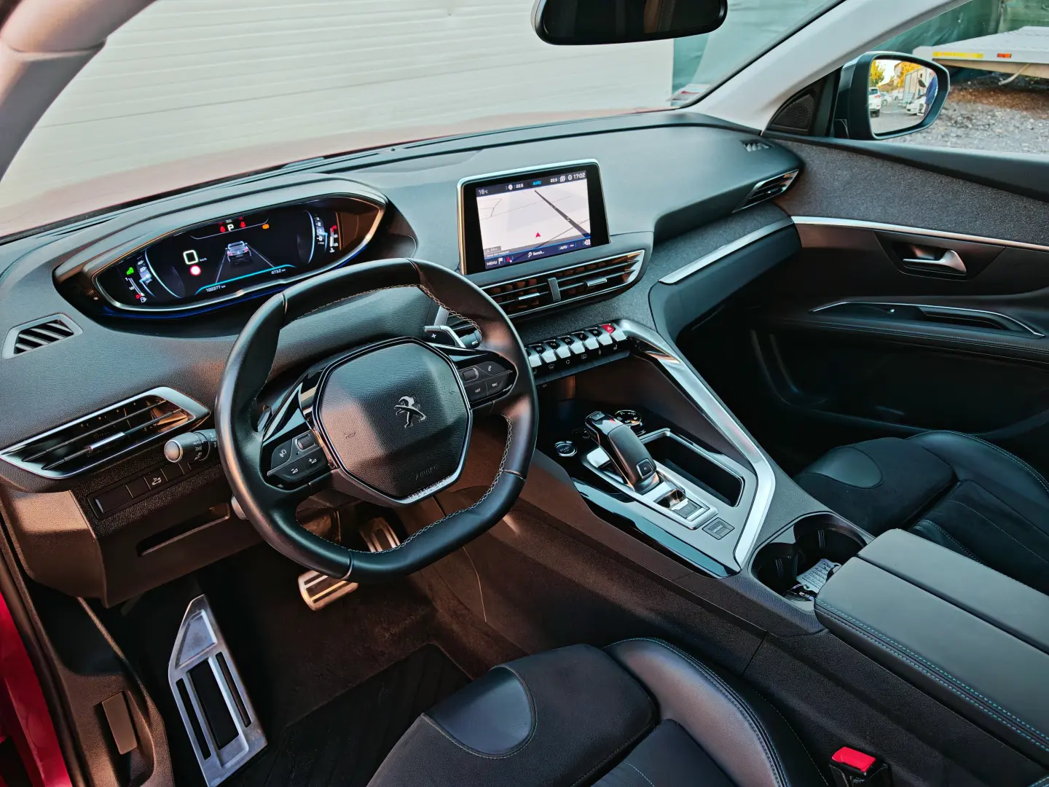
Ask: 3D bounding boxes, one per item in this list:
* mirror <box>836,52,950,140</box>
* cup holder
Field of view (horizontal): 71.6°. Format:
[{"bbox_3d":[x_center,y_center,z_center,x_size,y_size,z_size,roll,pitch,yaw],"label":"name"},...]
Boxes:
[{"bbox_3d":[0.766,-0.634,1.542,0.220,0.165,0.135,-14,29,-21],"label":"mirror"},{"bbox_3d":[0.330,0.214,0.831,0.160,0.075,0.105,-18,31,-28],"label":"cup holder"}]

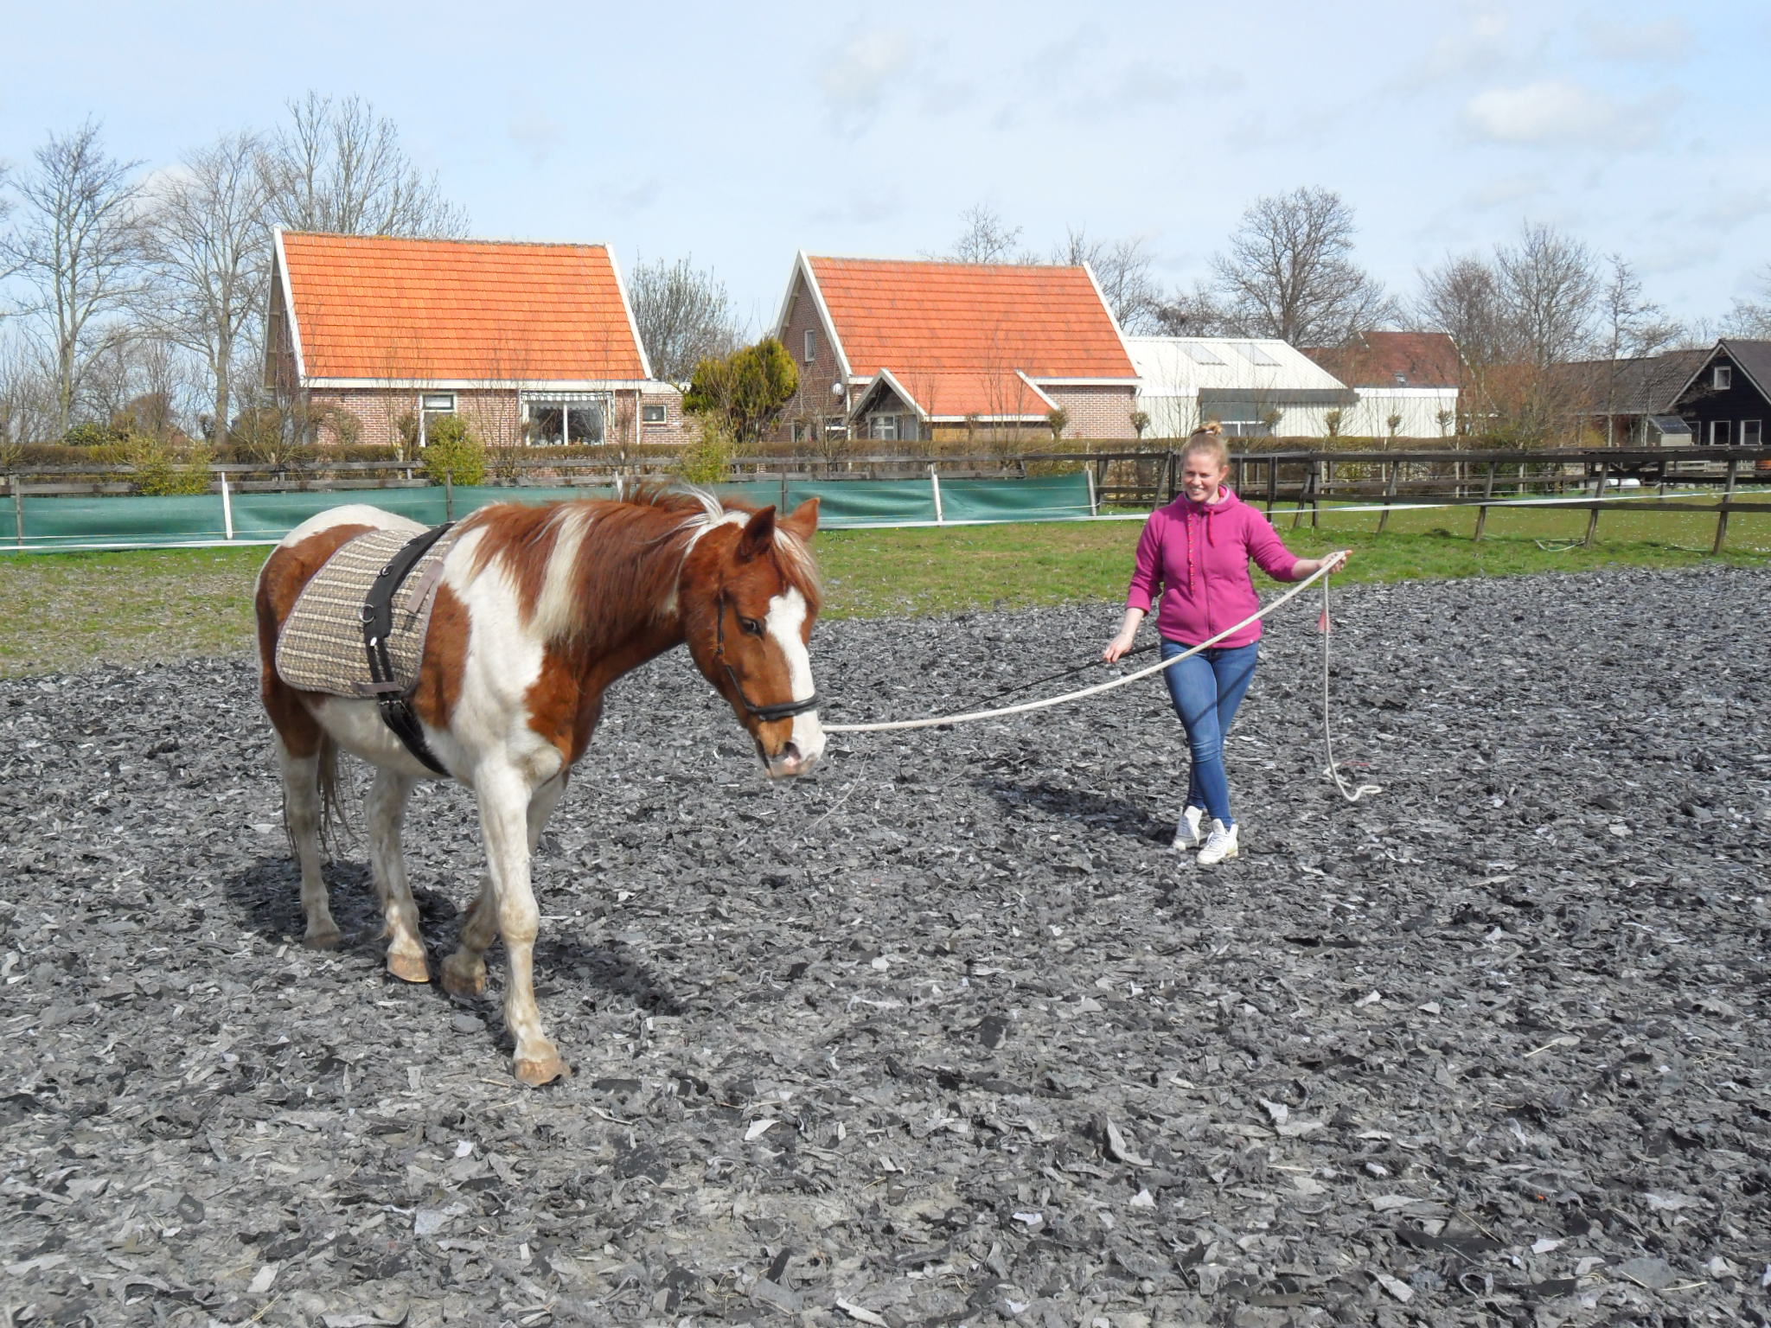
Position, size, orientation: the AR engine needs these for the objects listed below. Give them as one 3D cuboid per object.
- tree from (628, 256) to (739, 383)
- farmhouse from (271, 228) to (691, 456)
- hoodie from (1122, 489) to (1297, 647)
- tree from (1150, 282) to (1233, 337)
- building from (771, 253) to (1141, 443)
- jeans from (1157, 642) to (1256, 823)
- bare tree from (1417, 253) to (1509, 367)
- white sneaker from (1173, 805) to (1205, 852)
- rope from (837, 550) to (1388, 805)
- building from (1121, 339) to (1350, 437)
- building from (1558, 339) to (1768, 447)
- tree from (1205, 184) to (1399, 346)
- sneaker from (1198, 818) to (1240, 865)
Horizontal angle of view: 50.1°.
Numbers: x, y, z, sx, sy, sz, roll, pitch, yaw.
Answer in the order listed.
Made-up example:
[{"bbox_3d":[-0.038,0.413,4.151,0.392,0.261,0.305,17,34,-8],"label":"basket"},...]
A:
[{"bbox_3d":[-7.656,-11.284,71.144,4.530,7.910,4.530,0,7,0],"label":"tree"},{"bbox_3d":[-10.426,-7.482,48.507,9.700,6.633,5.777,-4,7,-26],"label":"farmhouse"},{"bbox_3d":[1.259,-0.371,7.253,0.660,0.600,0.340,2,7,16],"label":"hoodie"},{"bbox_3d":[11.515,-10.647,71.271,3.400,7.290,3.400,-1,6,0],"label":"tree"},{"bbox_3d":[2.798,-8.869,56.541,9.700,6.720,10.000,-4,8,-25],"label":"building"},{"bbox_3d":[1.256,0.188,7.334,0.370,0.840,0.280,2,7,16],"label":"jeans"},{"bbox_3d":[24.564,-13.075,81.009,4.080,8.790,4.080,0,7,0],"label":"bare tree"},{"bbox_3d":[1.210,0.657,7.464,0.105,0.135,0.260,3,8,20],"label":"white sneaker"},{"bbox_3d":[0.908,0.224,6.165,0.220,0.980,3.420,4,8,36],"label":"rope"},{"bbox_3d":[8.864,-7.847,58.964,8.860,4.551,6.584,-4,7,-26],"label":"building"},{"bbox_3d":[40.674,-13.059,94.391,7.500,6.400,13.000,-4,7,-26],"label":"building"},{"bbox_3d":[18.899,-15.578,86.738,8.550,12.360,8.550,0,7,0],"label":"tree"},{"bbox_3d":[1.344,0.709,7.680,0.105,0.138,0.280,3,8,31],"label":"sneaker"}]

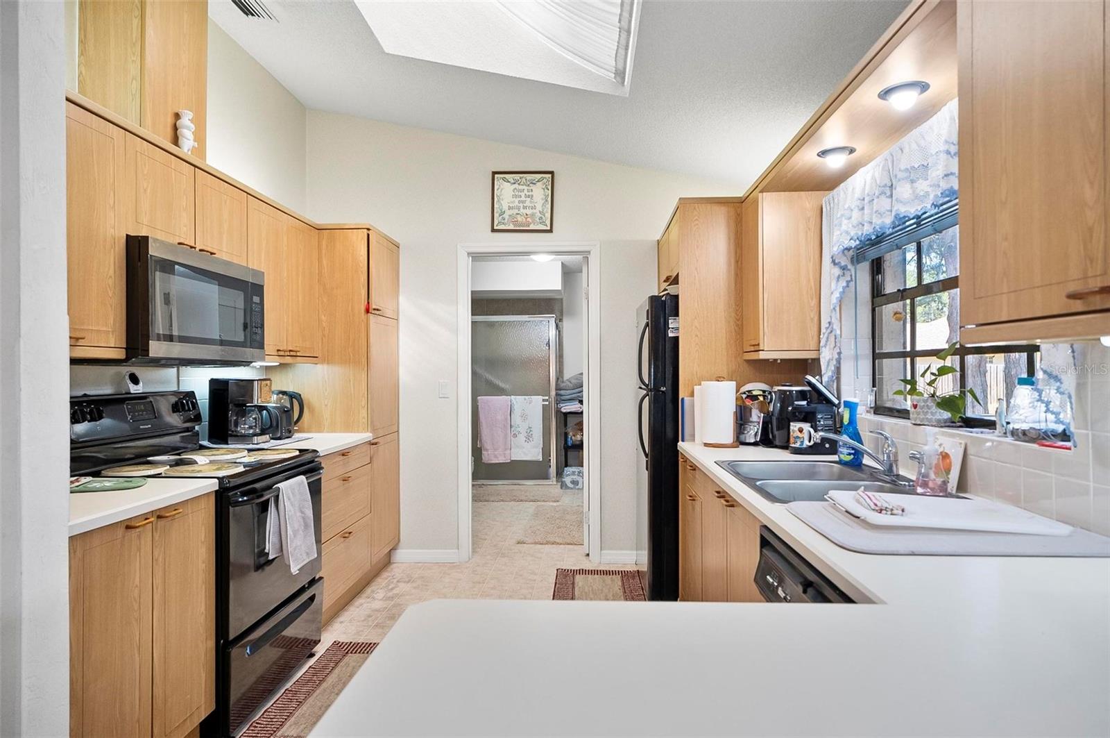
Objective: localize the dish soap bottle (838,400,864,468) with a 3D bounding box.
[{"bbox_3d":[1.143,0.241,2.273,0.056,0.255,0.087,0,0,-30],"label":"dish soap bottle"}]

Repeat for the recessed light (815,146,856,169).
[{"bbox_3d":[1.066,-0.801,2.220,0.126,0.060,0.125,0,0,3],"label":"recessed light"}]

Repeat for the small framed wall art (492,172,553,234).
[{"bbox_3d":[-0.221,-1.122,3.935,0.418,0.413,0.031,0,0,3],"label":"small framed wall art"}]

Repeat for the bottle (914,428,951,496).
[{"bbox_3d":[1.137,0.275,1.784,0.085,0.205,0.095,0,0,-42],"label":"bottle"}]

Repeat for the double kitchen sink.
[{"bbox_3d":[0.906,0.456,1.959,0.571,0.184,0.785,0,0,3],"label":"double kitchen sink"}]

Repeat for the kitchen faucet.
[{"bbox_3d":[1.034,0.284,1.968,0.296,0.162,0.255,0,0,3],"label":"kitchen faucet"}]

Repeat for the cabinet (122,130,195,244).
[{"bbox_3d":[-1.642,-0.643,2.226,0.316,0.367,0.363,0,0,3],"label":"cabinet"}]

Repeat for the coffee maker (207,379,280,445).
[{"bbox_3d":[-1.598,0.216,3.023,0.286,0.325,0.173,0,0,3],"label":"coffee maker"}]

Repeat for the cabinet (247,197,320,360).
[{"bbox_3d":[-1.601,-0.426,3.152,0.327,0.788,0.734,0,0,3],"label":"cabinet"}]

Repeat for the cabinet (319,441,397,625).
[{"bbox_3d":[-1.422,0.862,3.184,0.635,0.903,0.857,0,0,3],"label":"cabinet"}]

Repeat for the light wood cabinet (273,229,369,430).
[{"bbox_3d":[-1.395,-0.230,3.747,0.632,1.225,0.547,0,0,3],"label":"light wood cabinet"}]

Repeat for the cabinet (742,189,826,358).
[{"bbox_3d":[1.089,-0.434,2.764,0.321,0.770,0.275,0,0,3],"label":"cabinet"}]

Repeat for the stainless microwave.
[{"bbox_3d":[-1.587,-0.242,2.406,0.403,0.433,0.724,0,0,3],"label":"stainless microwave"}]

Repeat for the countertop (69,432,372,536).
[{"bbox_3d":[-1.470,0.406,2.467,0.658,0.032,2.081,0,0,3],"label":"countertop"}]

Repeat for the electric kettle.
[{"bbox_3d":[-1.533,0.251,3.318,0.230,0.257,0.168,0,0,3],"label":"electric kettle"}]

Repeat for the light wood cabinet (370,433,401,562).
[{"bbox_3d":[-1.403,0.878,3.784,0.641,0.906,0.559,0,0,3],"label":"light wood cabinet"}]

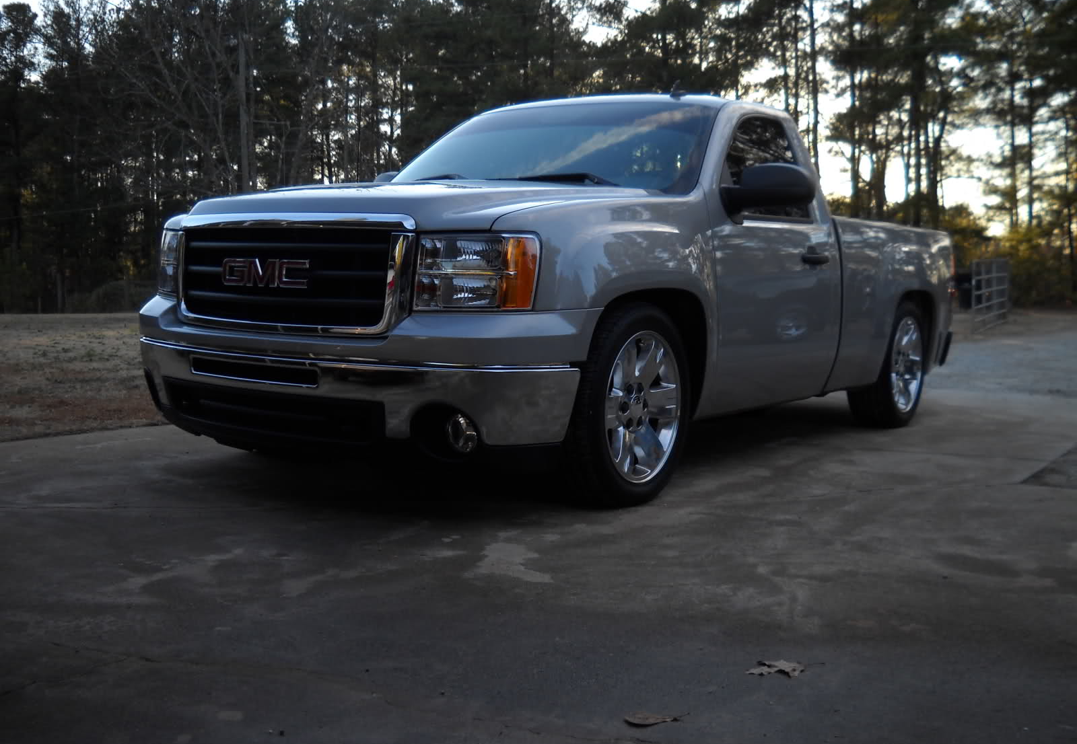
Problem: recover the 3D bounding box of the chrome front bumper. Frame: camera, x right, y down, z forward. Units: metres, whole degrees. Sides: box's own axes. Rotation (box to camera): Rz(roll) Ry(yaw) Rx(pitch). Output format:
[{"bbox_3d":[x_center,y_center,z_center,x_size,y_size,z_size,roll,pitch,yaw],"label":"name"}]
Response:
[{"bbox_3d":[-0.837,0.049,4.205,2.000,0.285,0.500,4,6,35],"label":"chrome front bumper"}]

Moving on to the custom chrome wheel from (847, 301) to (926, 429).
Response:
[{"bbox_3d":[2.007,-0.051,6.820,0.265,0.748,0.748,4,6,35],"label":"custom chrome wheel"}]

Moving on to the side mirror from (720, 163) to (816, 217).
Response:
[{"bbox_3d":[0.926,-0.733,4.739,0.290,0.217,0.240,4,6,35],"label":"side mirror"}]

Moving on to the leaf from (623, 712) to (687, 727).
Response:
[{"bbox_3d":[0.219,0.655,2.226,0.122,0.020,0.060,0,5,-9],"label":"leaf"}]

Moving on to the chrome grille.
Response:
[{"bbox_3d":[-0.909,-0.334,4.059,1.130,0.340,0.160,4,6,35],"label":"chrome grille"}]

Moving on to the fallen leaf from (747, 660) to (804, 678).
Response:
[{"bbox_3d":[0.507,0.636,2.528,0.130,0.022,0.090,1,5,0],"label":"fallen leaf"}]

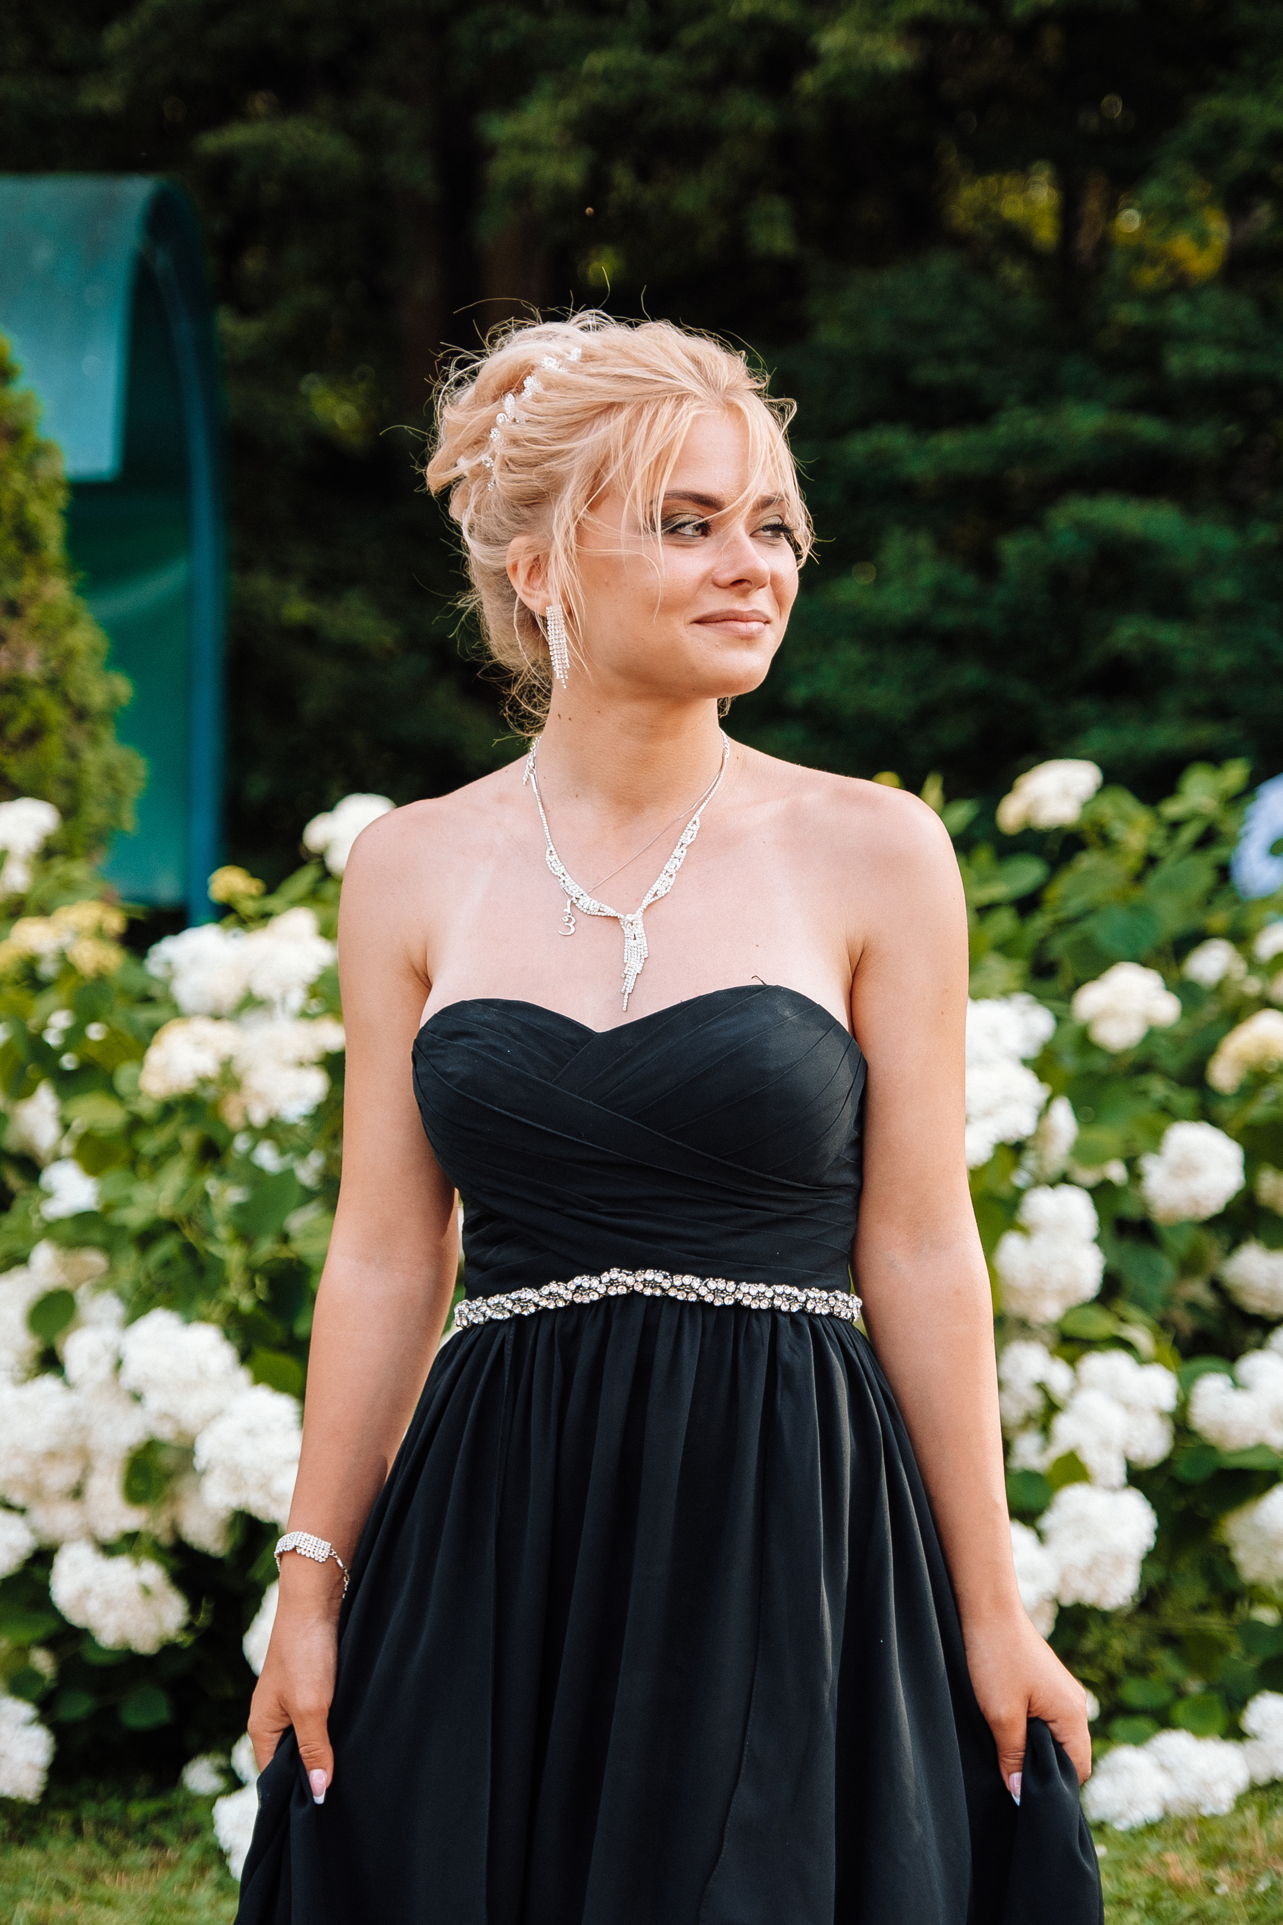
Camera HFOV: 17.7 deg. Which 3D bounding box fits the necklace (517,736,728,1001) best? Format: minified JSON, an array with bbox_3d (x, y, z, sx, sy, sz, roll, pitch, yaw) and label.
[{"bbox_3d":[-0.009,-0.062,2.660,0.135,0.183,0.125,0,2,10],"label":"necklace"}]

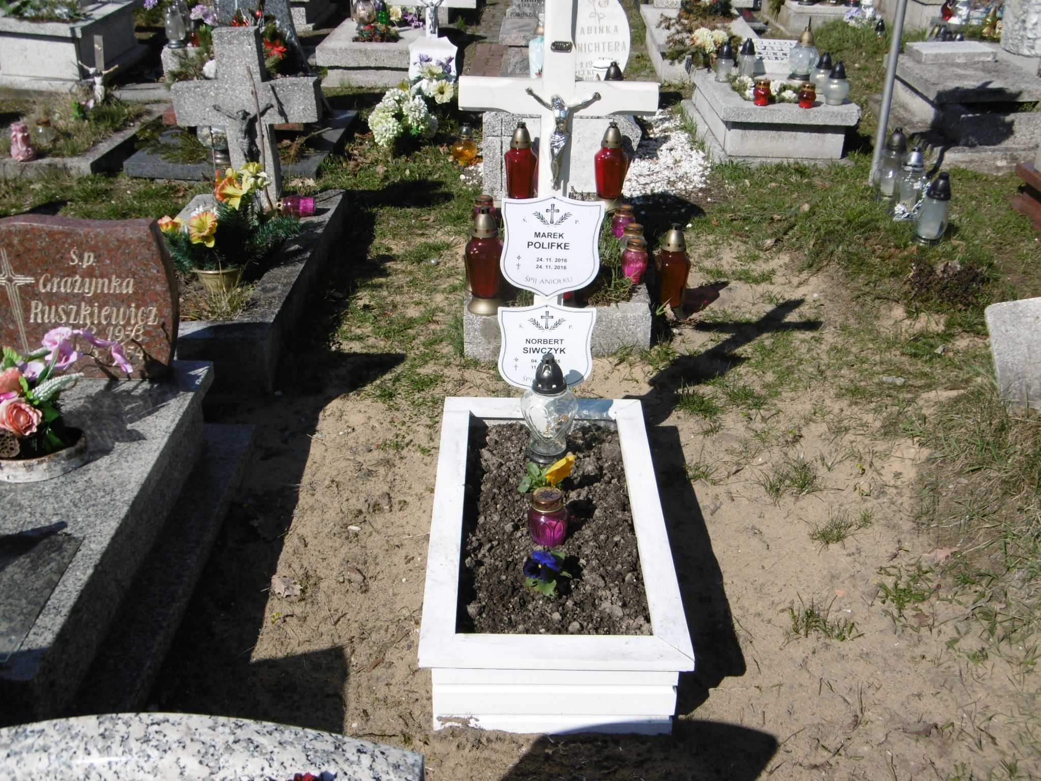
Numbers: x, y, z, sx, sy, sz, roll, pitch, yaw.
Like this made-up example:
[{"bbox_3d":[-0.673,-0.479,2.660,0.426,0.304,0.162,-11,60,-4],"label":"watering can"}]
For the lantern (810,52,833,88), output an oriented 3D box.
[{"bbox_3d":[1.464,-1.551,5.565,0.120,0.192,0.120,1,28,-1],"label":"lantern"}]

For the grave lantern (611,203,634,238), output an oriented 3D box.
[{"bbox_3d":[0.358,-0.586,3.958,0.081,0.126,0.081,1,28,-1],"label":"grave lantern"}]

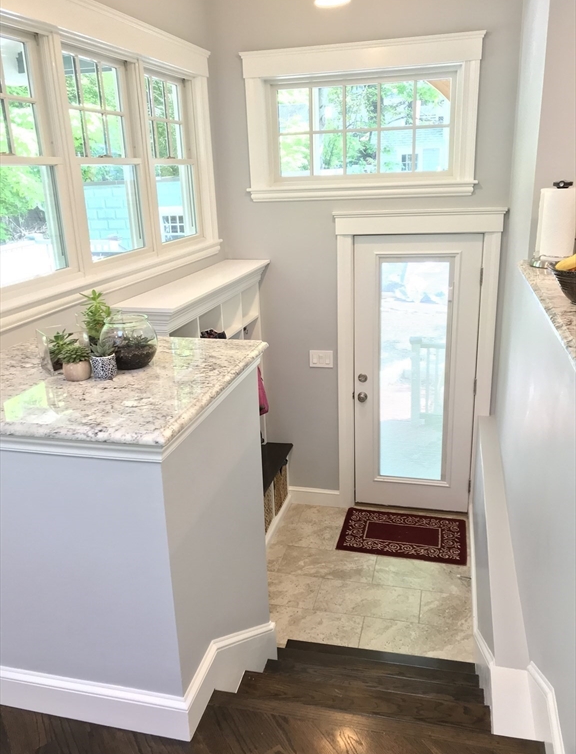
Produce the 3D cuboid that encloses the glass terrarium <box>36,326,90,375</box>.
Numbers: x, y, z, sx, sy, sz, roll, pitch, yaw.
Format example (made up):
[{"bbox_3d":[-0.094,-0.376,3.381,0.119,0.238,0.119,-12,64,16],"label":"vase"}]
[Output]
[{"bbox_3d":[-0.703,-0.088,1.956,0.127,0.122,0.127,-13,21,-31],"label":"glass terrarium"}]

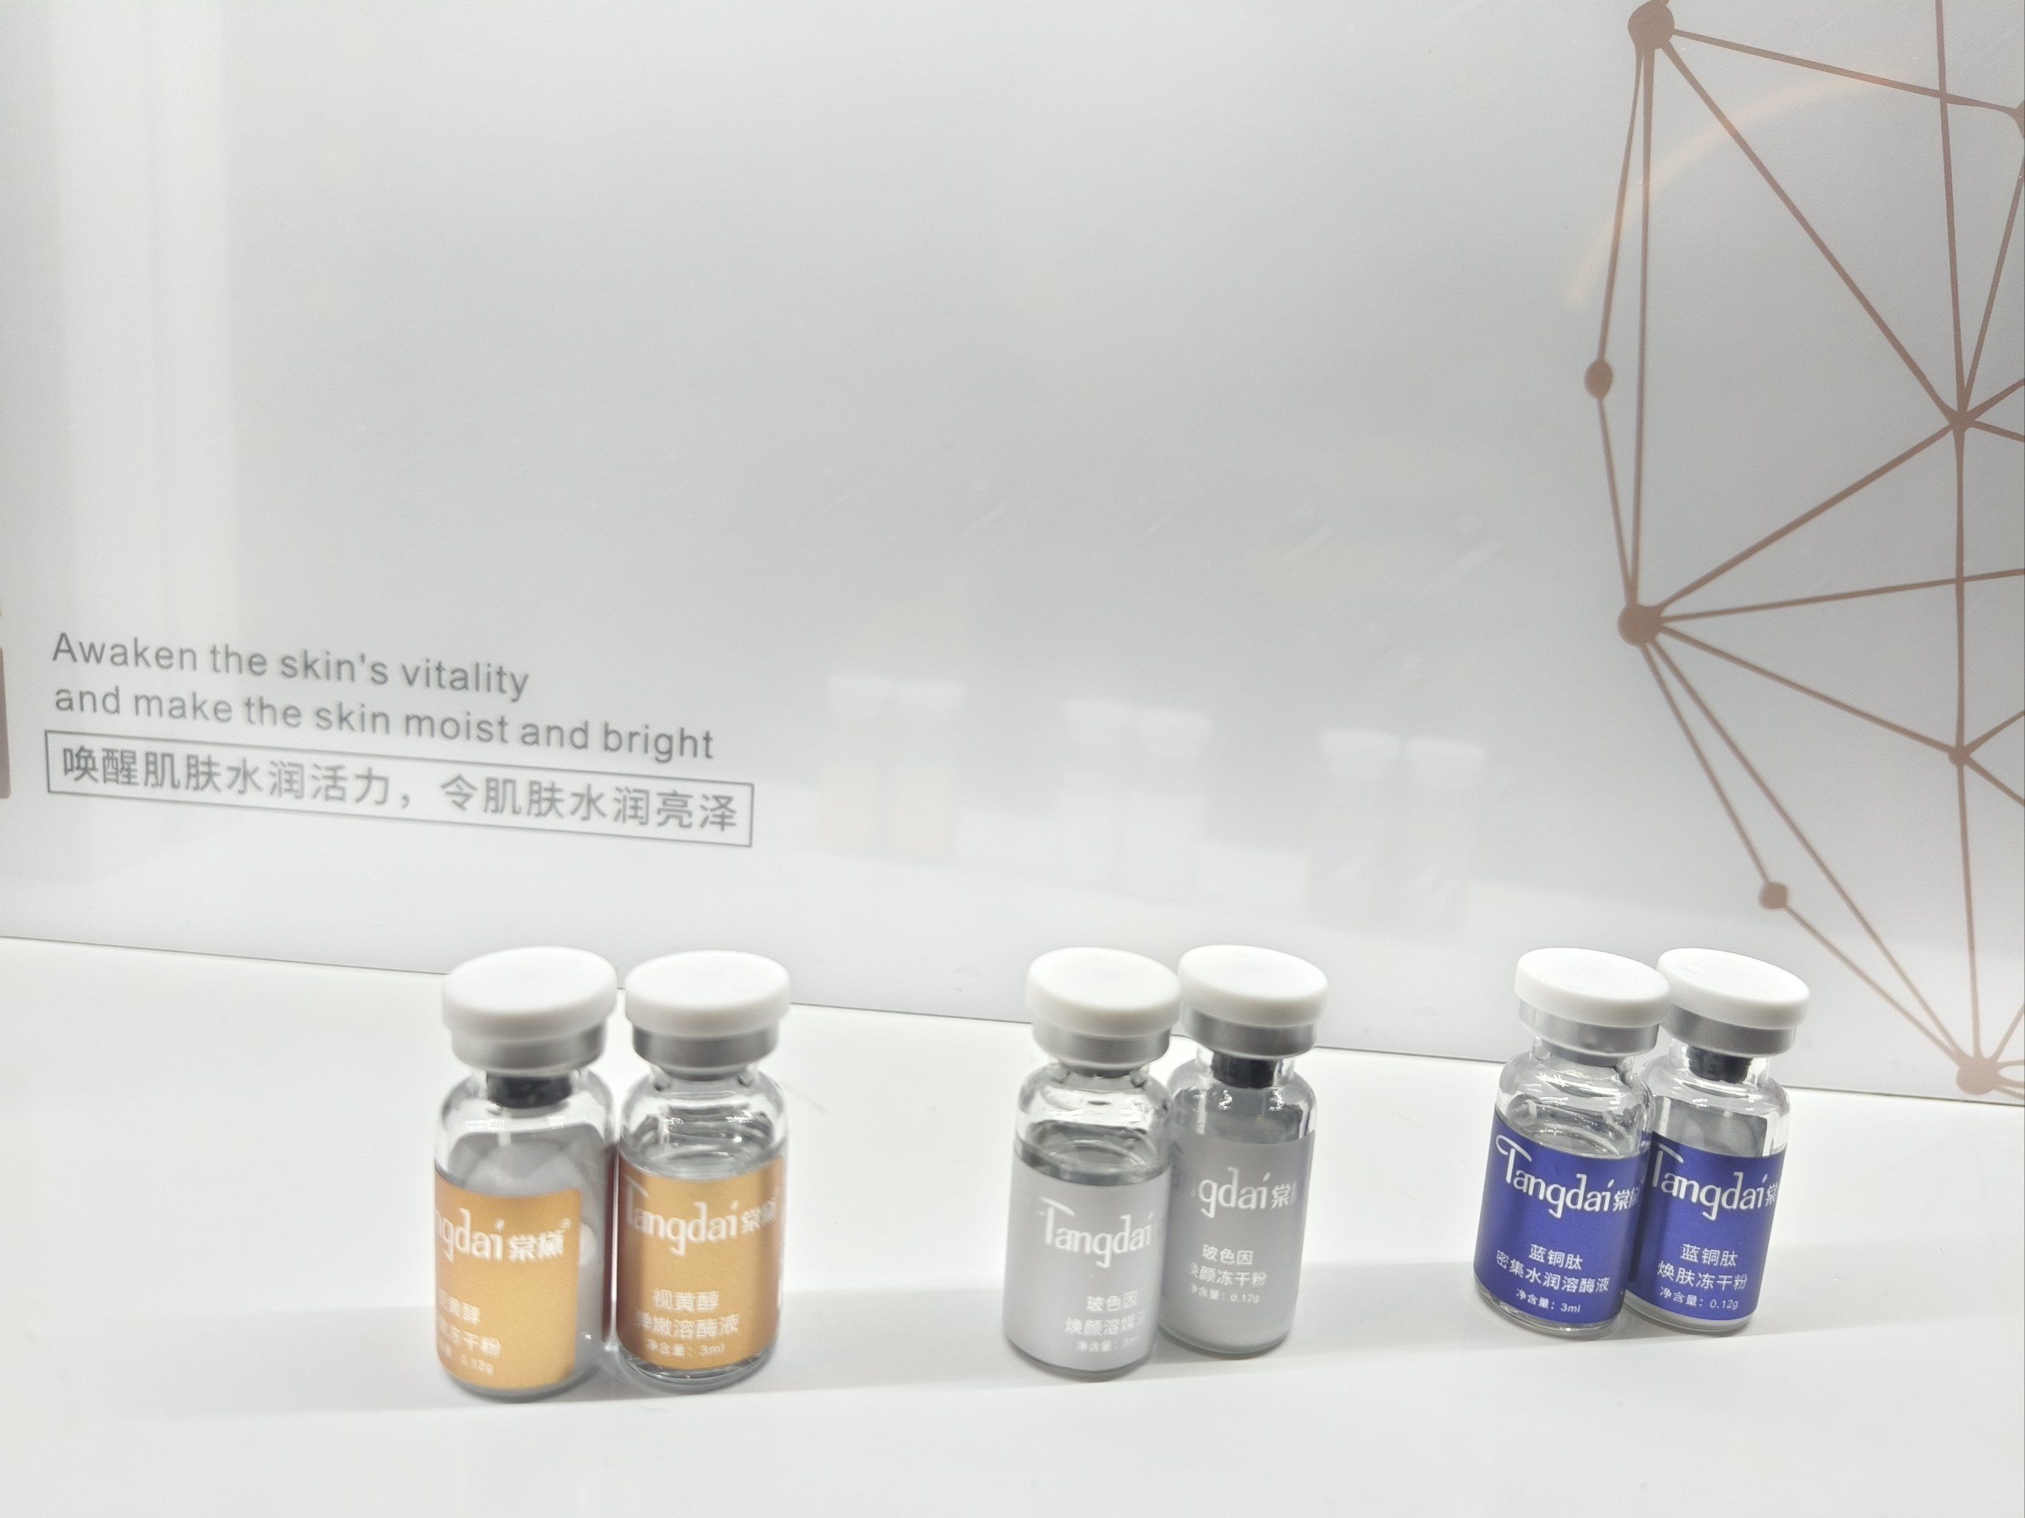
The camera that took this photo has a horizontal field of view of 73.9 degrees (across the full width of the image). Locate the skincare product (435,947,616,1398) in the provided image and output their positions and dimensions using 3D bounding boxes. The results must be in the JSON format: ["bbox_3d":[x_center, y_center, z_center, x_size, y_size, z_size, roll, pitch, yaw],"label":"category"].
[{"bbox_3d":[-0.048,0.040,0.133,0.017,0.041,0.017,4,10,-1],"label":"skincare product"}]

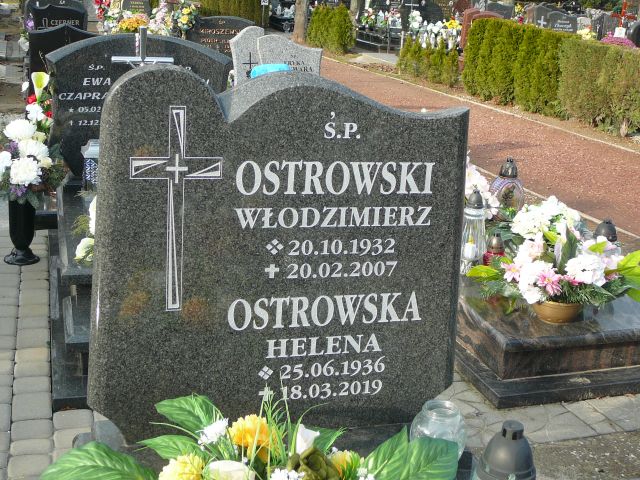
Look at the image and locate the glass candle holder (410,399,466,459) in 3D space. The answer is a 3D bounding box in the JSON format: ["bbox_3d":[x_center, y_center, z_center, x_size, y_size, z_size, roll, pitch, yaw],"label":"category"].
[{"bbox_3d":[0.231,0.382,1.760,0.105,0.115,0.105,5,16,9],"label":"glass candle holder"}]

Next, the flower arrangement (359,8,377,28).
[{"bbox_3d":[0.865,-4.034,16.500,0.330,0.360,0.300,3,16,2],"label":"flower arrangement"}]

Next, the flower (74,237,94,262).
[{"bbox_3d":[-0.810,0.033,3.150,0.090,0.090,0.085,-2,17,-14],"label":"flower"}]

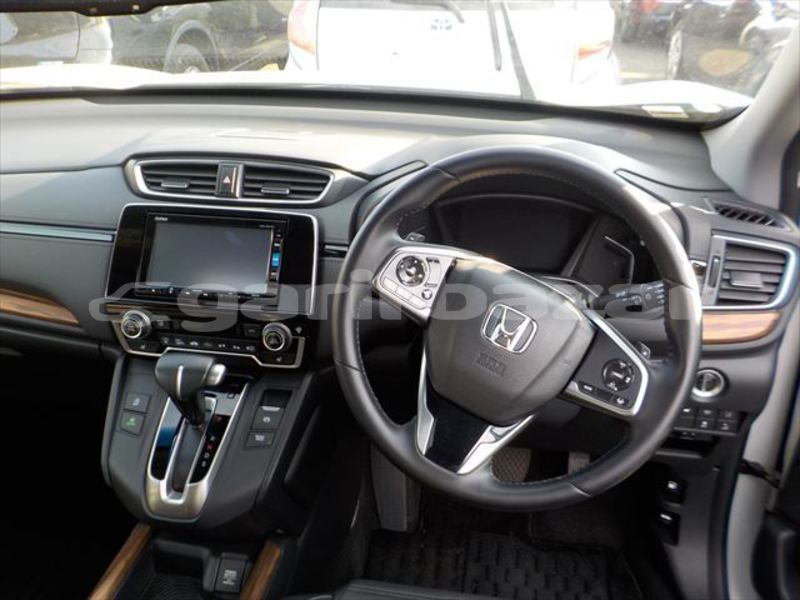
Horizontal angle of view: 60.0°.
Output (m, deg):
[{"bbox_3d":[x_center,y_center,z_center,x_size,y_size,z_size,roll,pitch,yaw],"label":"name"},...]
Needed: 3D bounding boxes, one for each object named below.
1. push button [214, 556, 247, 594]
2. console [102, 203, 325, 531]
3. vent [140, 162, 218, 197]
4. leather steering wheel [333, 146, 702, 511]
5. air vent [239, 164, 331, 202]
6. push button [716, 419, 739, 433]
[{"bbox_3d":[-0.213,0.347,0.872,0.032,0.012,0.040,4,68,5],"label":"push button"},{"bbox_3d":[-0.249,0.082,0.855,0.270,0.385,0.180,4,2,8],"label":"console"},{"bbox_3d":[-0.283,-0.155,0.893,0.099,0.037,0.027,4,-4,5],"label":"vent"},{"bbox_3d":[0.115,0.029,0.726,0.372,0.372,0.100,25,1,8],"label":"leather steering wheel"},{"bbox_3d":[-0.145,-0.148,0.884,0.108,0.040,0.027,4,-4,5],"label":"air vent"},{"bbox_3d":[0.371,0.142,0.785,0.021,0.015,0.009,4,20,5],"label":"push button"}]

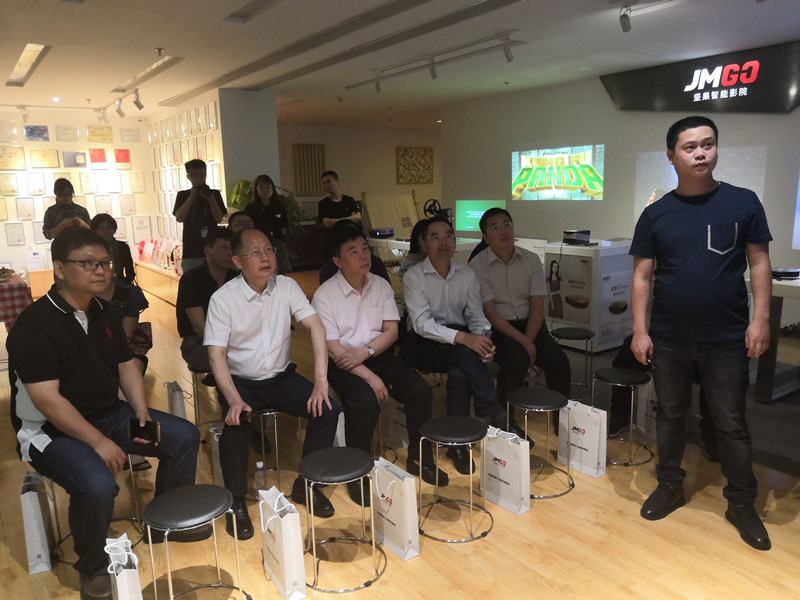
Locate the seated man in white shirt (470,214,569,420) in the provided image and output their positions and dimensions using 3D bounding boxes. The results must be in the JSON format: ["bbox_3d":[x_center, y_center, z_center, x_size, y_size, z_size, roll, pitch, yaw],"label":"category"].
[{"bbox_3d":[0.761,0.122,3.707,0.490,1.320,0.800,-6,11,-19],"label":"seated man in white shirt"}]

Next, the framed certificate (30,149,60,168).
[{"bbox_3d":[-5.220,-2.072,9.197,0.366,0.258,0.030,-10,14,-36],"label":"framed certificate"}]

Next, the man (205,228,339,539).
[{"bbox_3d":[-0.588,0.310,2.994,0.580,1.300,0.690,-7,12,-25],"label":"man"}]

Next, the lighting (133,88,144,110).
[{"bbox_3d":[-2.710,-2.066,6.457,0.120,0.225,0.075,-9,13,-33],"label":"lighting"}]

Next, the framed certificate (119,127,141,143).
[{"bbox_3d":[-4.249,-2.600,9.861,0.293,0.215,0.030,-10,14,-36],"label":"framed certificate"}]

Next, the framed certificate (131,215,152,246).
[{"bbox_3d":[-4.178,-1.128,10.117,0.287,0.434,0.025,-9,13,-34],"label":"framed certificate"}]

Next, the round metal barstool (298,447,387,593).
[{"bbox_3d":[-0.240,0.856,2.493,0.362,0.450,0.362,-2,11,0],"label":"round metal barstool"}]

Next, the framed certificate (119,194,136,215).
[{"bbox_3d":[-4.331,-1.505,9.940,0.220,0.315,0.025,-9,13,-34],"label":"framed certificate"}]

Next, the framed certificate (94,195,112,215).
[{"bbox_3d":[-4.463,-1.421,9.403,0.215,0.310,0.025,-9,13,-33],"label":"framed certificate"}]

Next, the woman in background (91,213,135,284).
[{"bbox_3d":[-2.494,-0.090,5.457,0.500,1.310,0.720,-9,13,-34],"label":"woman in background"}]

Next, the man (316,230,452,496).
[{"bbox_3d":[-0.117,0.289,3.224,0.540,1.310,0.700,-8,13,-29],"label":"man"}]

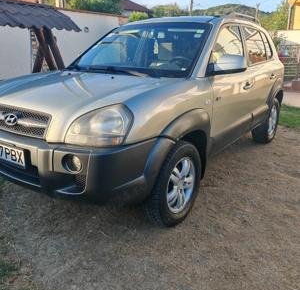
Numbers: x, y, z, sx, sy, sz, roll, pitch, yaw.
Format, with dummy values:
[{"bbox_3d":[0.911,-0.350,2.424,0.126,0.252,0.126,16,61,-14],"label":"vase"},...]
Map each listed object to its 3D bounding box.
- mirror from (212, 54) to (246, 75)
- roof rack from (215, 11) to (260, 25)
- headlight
[{"bbox_3d":[0.652,-0.657,2.564,0.265,0.165,0.170,13,22,33],"label":"mirror"},{"bbox_3d":[1.080,-1.478,3.641,0.090,0.100,1.450,13,22,33],"label":"roof rack"},{"bbox_3d":[-0.297,-0.123,1.867,0.345,0.235,0.255,13,22,33],"label":"headlight"}]

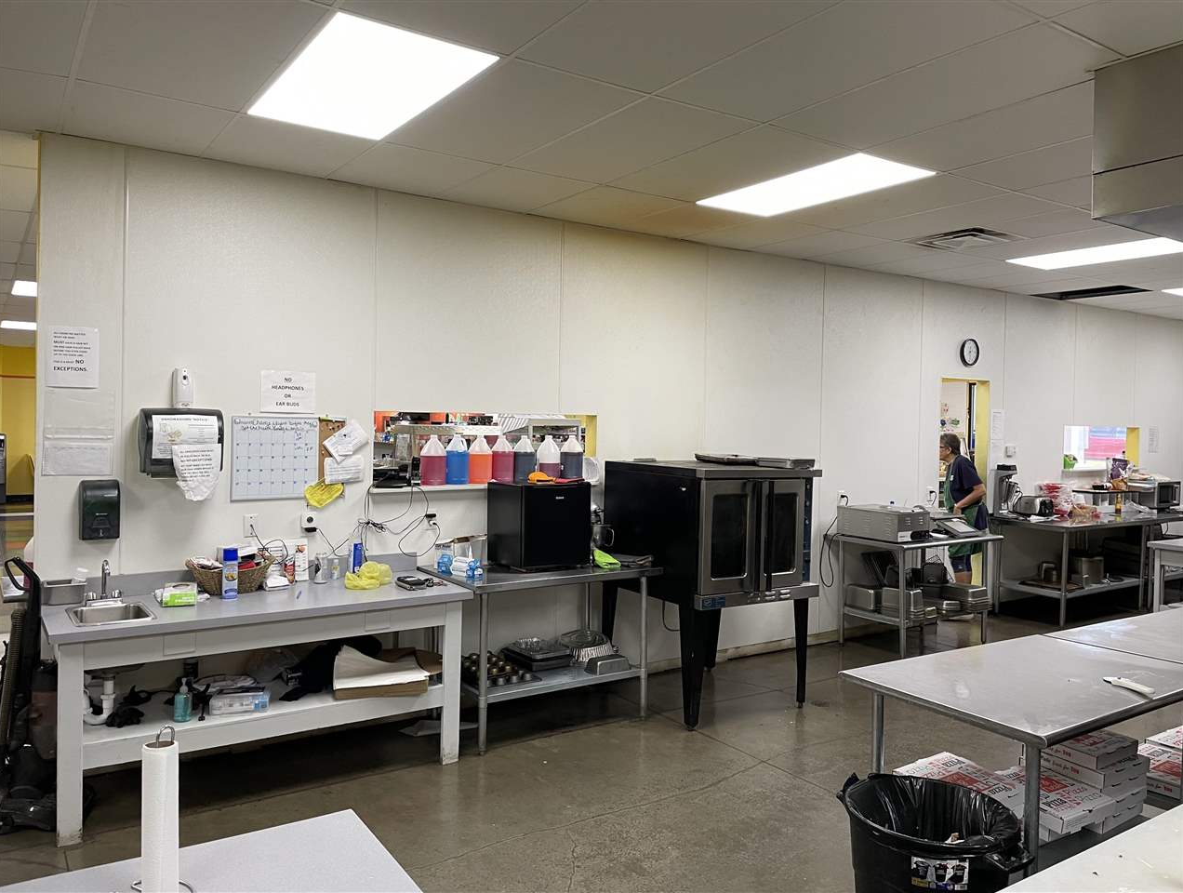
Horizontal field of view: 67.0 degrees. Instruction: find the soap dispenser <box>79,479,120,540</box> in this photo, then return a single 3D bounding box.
[{"bbox_3d":[-2.270,0.288,4.121,0.157,0.280,0.125,0,1,-34],"label":"soap dispenser"}]

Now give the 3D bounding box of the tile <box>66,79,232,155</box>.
[{"bbox_3d":[-1.937,-1.411,3.901,0.610,0.030,0.775,0,1,-34],"label":"tile"}]

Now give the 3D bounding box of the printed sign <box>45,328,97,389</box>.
[{"bbox_3d":[-2.404,-0.410,4.149,0.212,0.278,0.006,0,2,-34],"label":"printed sign"}]

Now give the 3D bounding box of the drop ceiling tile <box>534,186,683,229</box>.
[{"bbox_3d":[0.083,-1.407,5.268,0.610,0.030,0.775,0,1,-34],"label":"drop ceiling tile"}]

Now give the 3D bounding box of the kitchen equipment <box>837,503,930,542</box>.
[{"bbox_3d":[2.225,0.589,6.801,0.395,0.218,0.550,0,2,-34],"label":"kitchen equipment"}]

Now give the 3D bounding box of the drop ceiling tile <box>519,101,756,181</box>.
[{"bbox_3d":[0.136,-1.383,4.101,0.610,0.030,1.215,0,1,-34],"label":"drop ceiling tile"}]

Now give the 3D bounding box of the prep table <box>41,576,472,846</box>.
[{"bbox_3d":[-1.563,1.132,4.285,1.804,0.850,0.780,0,2,-34],"label":"prep table"}]

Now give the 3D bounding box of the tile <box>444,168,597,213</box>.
[{"bbox_3d":[-0.420,-1.419,4.927,0.610,0.020,0.814,0,2,-34],"label":"tile"}]

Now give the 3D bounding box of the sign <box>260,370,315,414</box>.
[{"bbox_3d":[-1.573,-0.281,4.645,0.277,0.213,0.010,0,1,-34],"label":"sign"}]

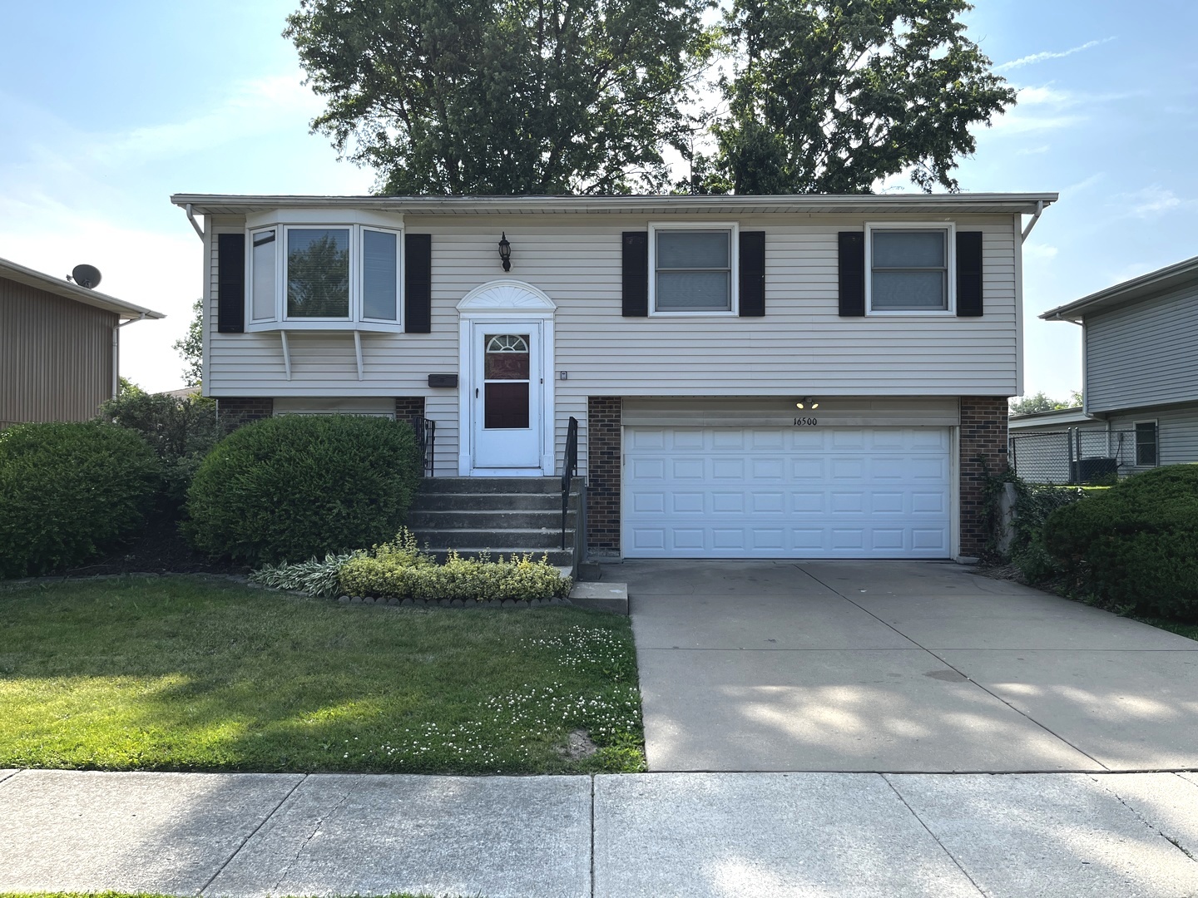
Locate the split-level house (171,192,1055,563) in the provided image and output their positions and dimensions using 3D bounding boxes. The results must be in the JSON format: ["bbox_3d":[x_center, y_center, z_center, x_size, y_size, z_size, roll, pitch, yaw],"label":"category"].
[{"bbox_3d":[0.200,-1.373,16.600,12.000,6.150,8.900,0,-1,0],"label":"split-level house"}]

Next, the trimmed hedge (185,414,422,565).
[{"bbox_3d":[-3.710,0.487,11.375,2.980,1.840,2.450,0,-1,0],"label":"trimmed hedge"}]

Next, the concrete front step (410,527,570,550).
[{"bbox_3d":[-1.325,1.077,10.555,2.110,0.200,0.290,0,-1,0],"label":"concrete front step"}]

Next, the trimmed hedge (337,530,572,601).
[{"bbox_3d":[-1.550,1.273,9.760,2.540,0.650,0.780,0,-1,0],"label":"trimmed hedge"}]

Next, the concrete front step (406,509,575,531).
[{"bbox_3d":[-1.317,0.882,10.835,2.125,0.200,0.290,0,-1,0],"label":"concrete front step"}]

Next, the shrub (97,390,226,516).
[{"bbox_3d":[-6.200,0.089,12.850,2.000,1.830,1.700,0,-1,0],"label":"shrub"}]

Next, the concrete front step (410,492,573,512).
[{"bbox_3d":[-1.310,0.687,11.115,2.140,0.200,0.290,0,-1,0],"label":"concrete front step"}]

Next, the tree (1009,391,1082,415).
[{"bbox_3d":[29.800,-0.578,60.250,6.400,6.350,6.500,0,-1,0],"label":"tree"}]

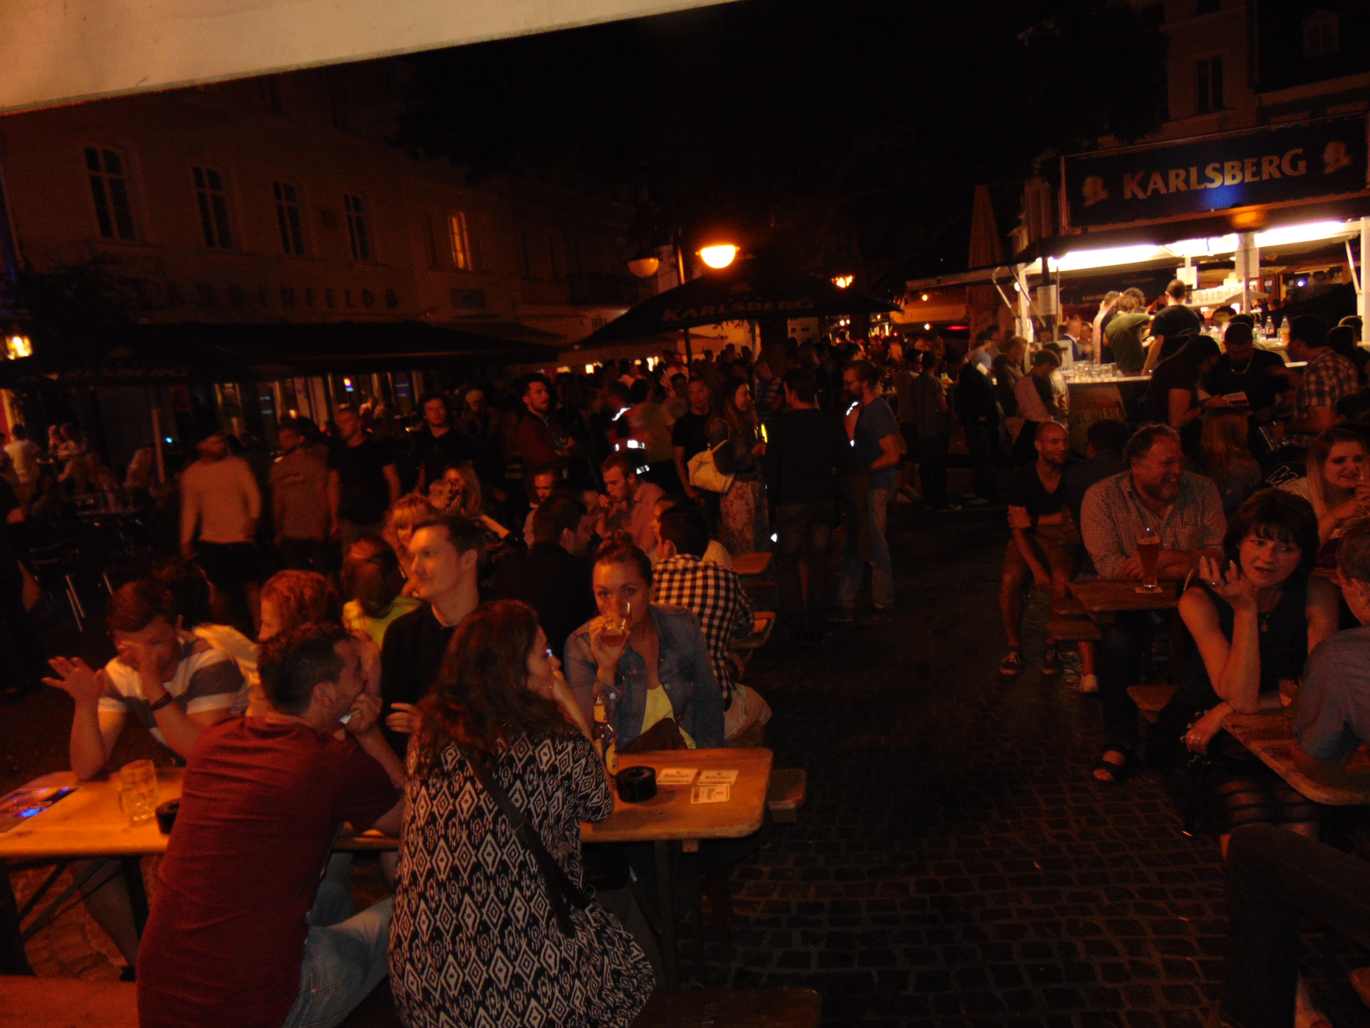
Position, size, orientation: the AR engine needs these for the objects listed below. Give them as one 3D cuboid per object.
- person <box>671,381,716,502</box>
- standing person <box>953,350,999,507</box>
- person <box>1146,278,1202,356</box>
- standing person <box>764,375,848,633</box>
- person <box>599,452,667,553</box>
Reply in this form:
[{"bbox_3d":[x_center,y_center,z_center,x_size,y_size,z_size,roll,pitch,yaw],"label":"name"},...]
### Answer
[{"bbox_3d":[0.174,-0.115,7.182,0.520,1.760,0.360,-8,9,-9],"label":"person"},{"bbox_3d":[3.085,-0.915,10.476,0.500,1.680,0.420,-13,11,-36],"label":"standing person"},{"bbox_3d":[4.550,-1.262,9.134,0.520,1.780,0.380,-8,9,-14],"label":"person"},{"bbox_3d":[0.799,-0.074,6.500,0.570,1.750,0.380,-8,8,-8],"label":"standing person"},{"bbox_3d":[-0.246,0.417,4.834,0.720,1.380,0.500,-11,10,-29],"label":"person"}]

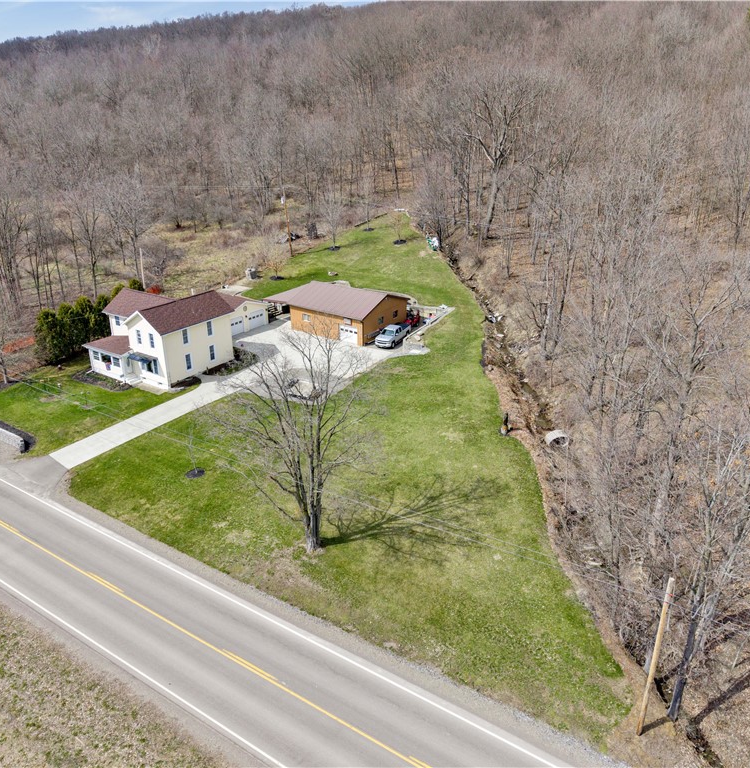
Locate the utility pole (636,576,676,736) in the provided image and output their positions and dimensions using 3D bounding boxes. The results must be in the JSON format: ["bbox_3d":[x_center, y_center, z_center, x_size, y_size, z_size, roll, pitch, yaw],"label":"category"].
[{"bbox_3d":[12.884,12.749,31.264,0.300,9.500,0.300,14,27,30],"label":"utility pole"}]

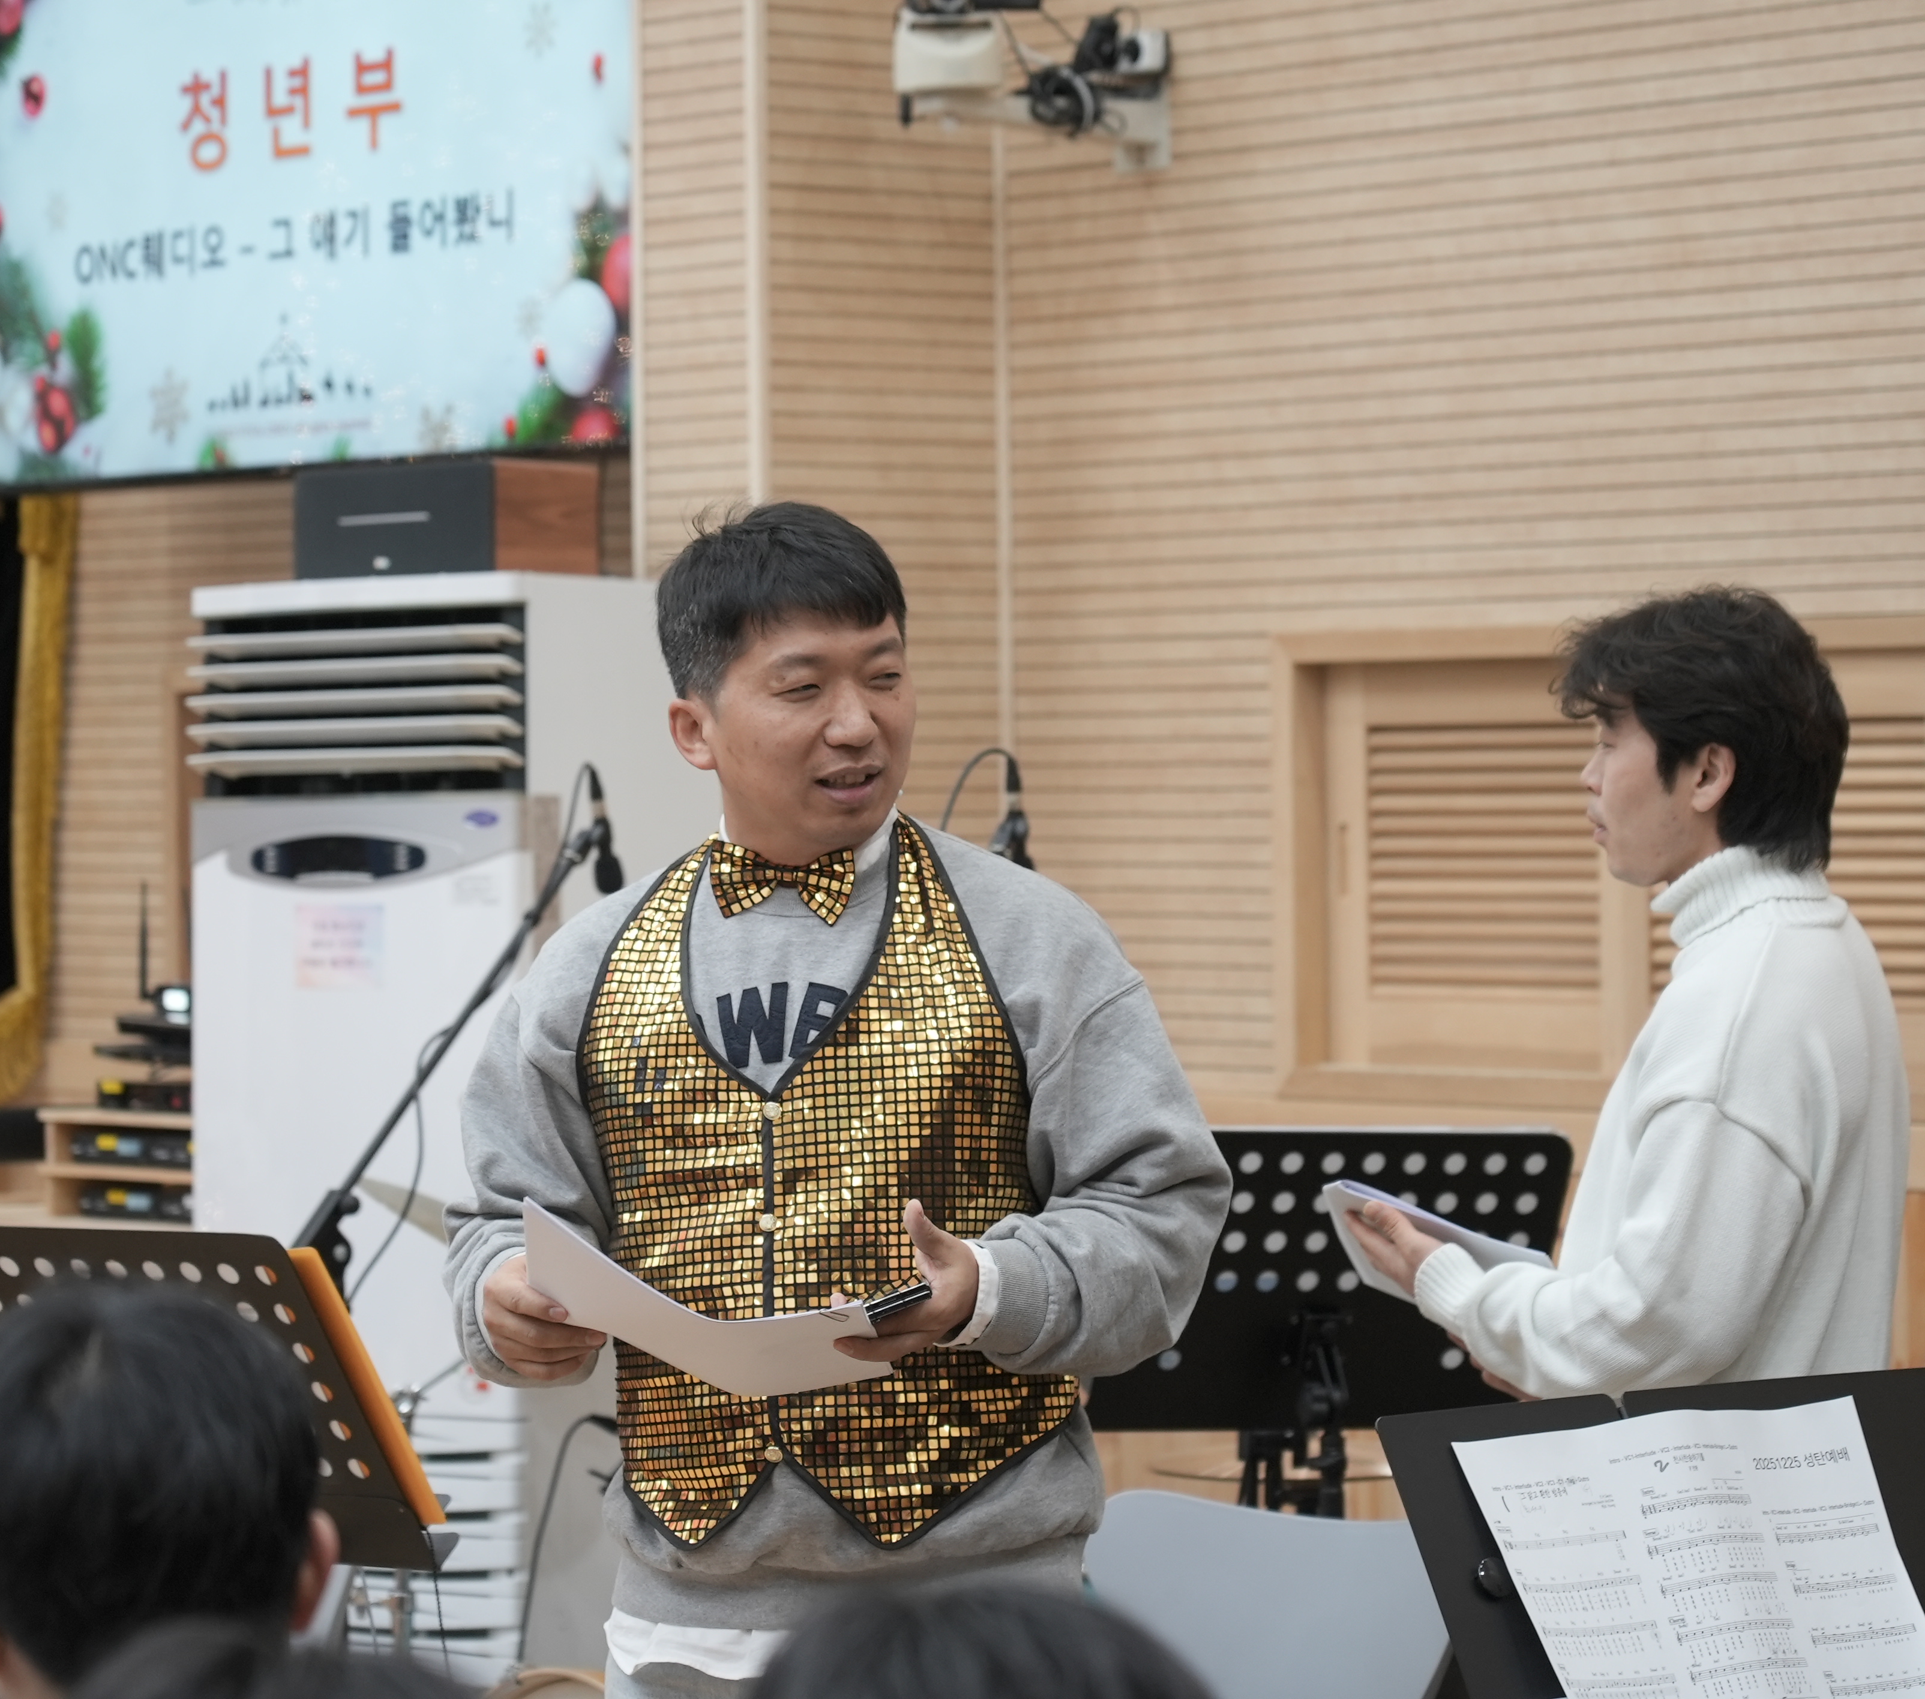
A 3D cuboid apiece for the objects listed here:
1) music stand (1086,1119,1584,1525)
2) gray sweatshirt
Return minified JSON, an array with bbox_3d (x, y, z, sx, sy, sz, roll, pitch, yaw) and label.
[{"bbox_3d":[0.370,0.876,6.900,0.510,1.190,0.470,-1,1,-21],"label":"music stand"},{"bbox_3d":[-0.097,0.282,5.180,0.560,0.620,0.360,-1,1,14],"label":"gray sweatshirt"}]

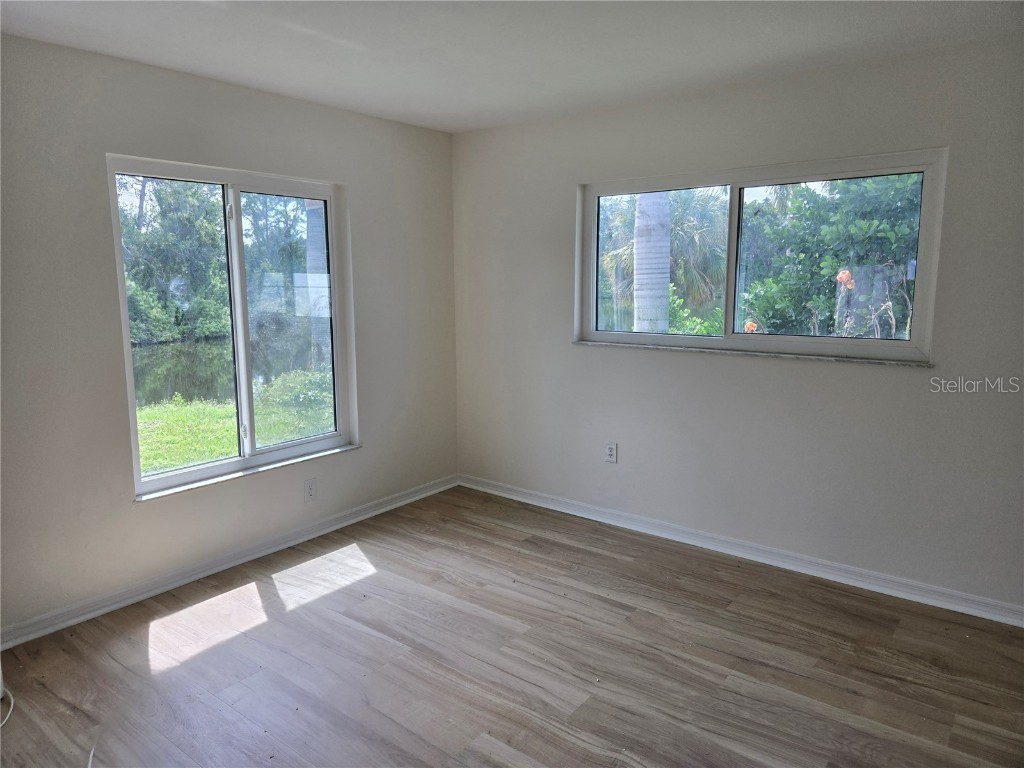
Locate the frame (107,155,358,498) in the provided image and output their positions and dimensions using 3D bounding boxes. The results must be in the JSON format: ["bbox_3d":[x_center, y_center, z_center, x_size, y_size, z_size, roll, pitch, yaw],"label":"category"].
[{"bbox_3d":[-1.387,-0.314,3.596,0.100,1.555,1.299,7,11,37],"label":"frame"}]

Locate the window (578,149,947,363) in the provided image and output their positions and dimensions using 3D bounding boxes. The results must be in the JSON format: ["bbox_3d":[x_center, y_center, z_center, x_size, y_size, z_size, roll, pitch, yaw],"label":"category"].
[{"bbox_3d":[1.164,-0.644,3.591,1.877,0.932,0.100,7,11,37],"label":"window"}]

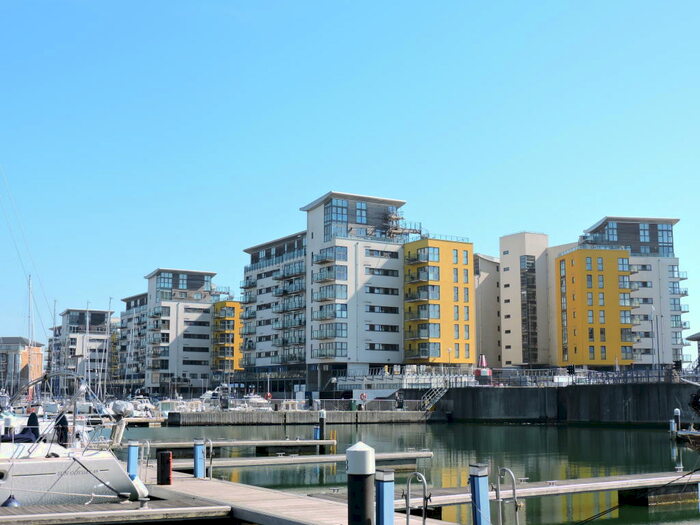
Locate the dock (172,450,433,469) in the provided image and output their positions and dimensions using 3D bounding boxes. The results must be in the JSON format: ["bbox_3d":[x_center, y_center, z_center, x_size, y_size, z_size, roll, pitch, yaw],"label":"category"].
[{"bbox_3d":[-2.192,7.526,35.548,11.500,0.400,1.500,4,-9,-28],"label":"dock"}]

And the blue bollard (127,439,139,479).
[{"bbox_3d":[-6.092,5.546,26.694,0.300,1.080,0.300,5,-9,-30],"label":"blue bollard"}]

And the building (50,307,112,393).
[{"bbox_3d":[-78.310,26.845,276.077,16.500,24.000,37.500,5,-9,-32],"label":"building"}]

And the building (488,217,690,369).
[{"bbox_3d":[42.205,7.698,161.451,28.000,27.700,27.000,1,-8,-10],"label":"building"}]

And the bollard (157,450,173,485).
[{"bbox_3d":[-4.919,5.473,25.303,0.370,0.840,0.370,5,-9,-30],"label":"bollard"}]

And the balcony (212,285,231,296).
[{"bbox_3d":[-27.842,6.067,205.923,4.200,1.700,2.500,5,-9,-32],"label":"balcony"}]

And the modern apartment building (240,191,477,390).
[{"bbox_3d":[-1.434,6.922,152.983,20.800,29.100,42.000,5,-9,-32],"label":"modern apartment building"}]

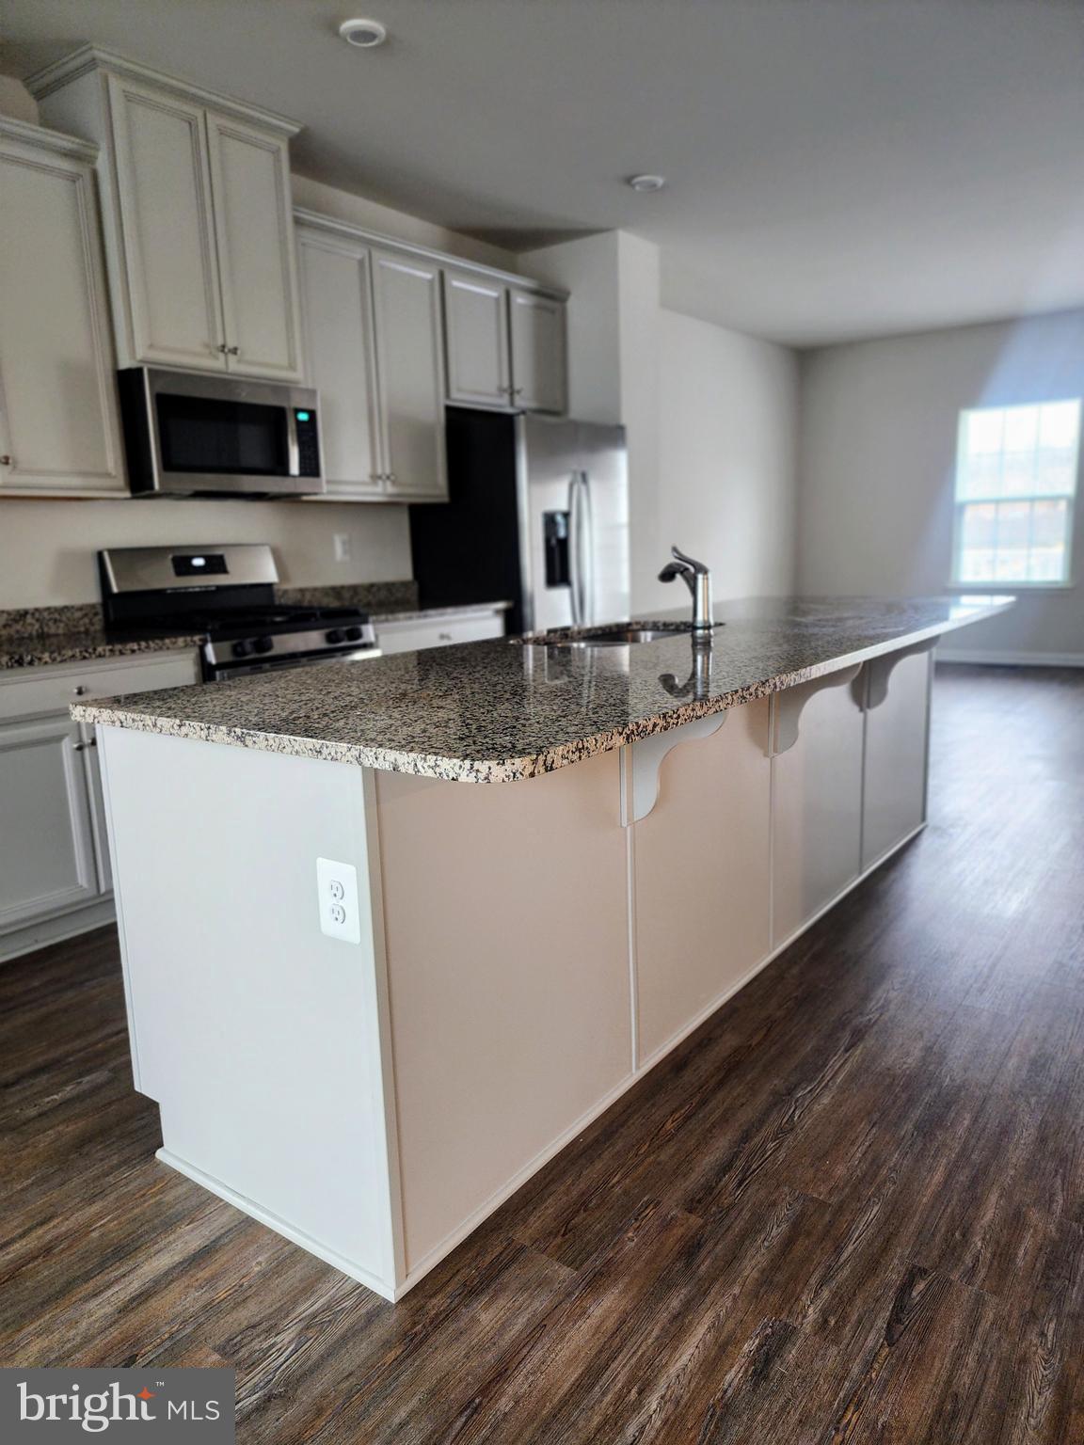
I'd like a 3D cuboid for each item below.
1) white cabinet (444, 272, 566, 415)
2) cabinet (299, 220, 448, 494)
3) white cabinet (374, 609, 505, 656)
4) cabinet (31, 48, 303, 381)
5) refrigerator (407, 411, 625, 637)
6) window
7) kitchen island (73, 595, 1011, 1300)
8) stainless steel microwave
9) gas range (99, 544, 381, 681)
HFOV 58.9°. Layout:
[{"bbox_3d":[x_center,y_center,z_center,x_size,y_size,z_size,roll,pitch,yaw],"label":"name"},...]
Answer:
[{"bbox_3d":[-0.294,-1.899,4.931,0.335,0.600,0.990,6,13,36],"label":"white cabinet"},{"bbox_3d":[-0.840,-1.514,4.245,0.335,1.060,0.870,6,13,36],"label":"cabinet"},{"bbox_3d":[-0.662,-0.062,4.451,0.625,0.880,0.830,6,13,36],"label":"white cabinet"},{"bbox_3d":[-1.306,-1.720,3.505,0.425,0.925,0.805,6,13,36],"label":"cabinet"},{"bbox_3d":[-0.071,-0.634,5.019,0.765,1.750,0.900,6,13,36],"label":"refrigerator"},{"bbox_3d":[3.846,-1.831,7.826,0.910,1.445,0.100,6,13,36],"label":"window"},{"bbox_3d":[0.449,0.198,2.804,1.057,0.914,3.052,6,13,36],"label":"kitchen island"},{"bbox_3d":[-1.268,-1.071,3.668,0.405,0.417,0.757,6,13,36],"label":"stainless steel microwave"},{"bbox_3d":[-1.110,-0.080,3.767,0.690,1.205,0.762,6,13,36],"label":"gas range"}]

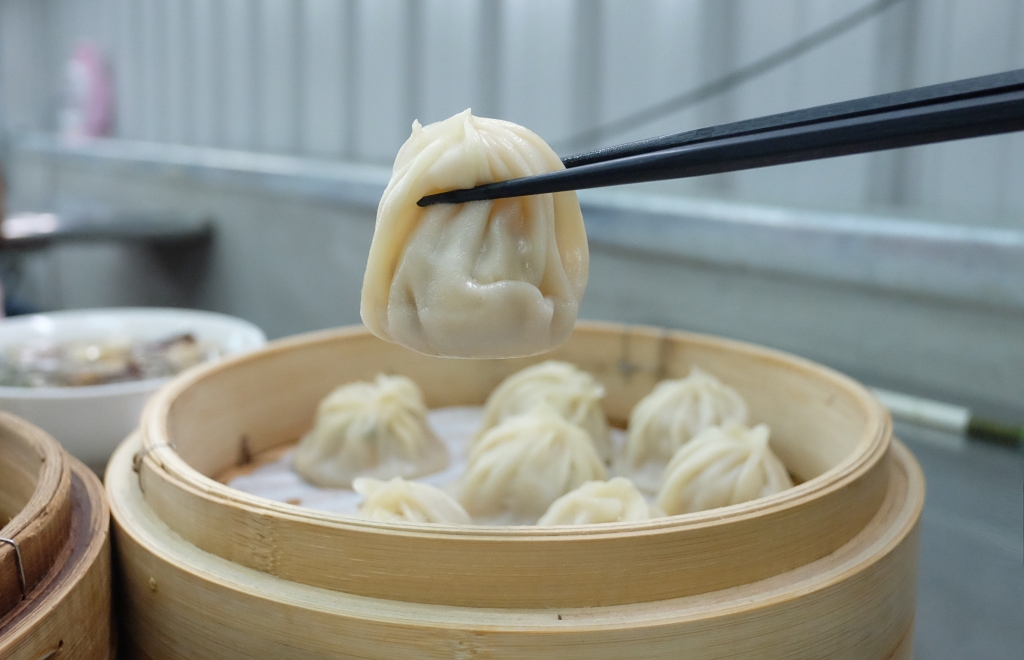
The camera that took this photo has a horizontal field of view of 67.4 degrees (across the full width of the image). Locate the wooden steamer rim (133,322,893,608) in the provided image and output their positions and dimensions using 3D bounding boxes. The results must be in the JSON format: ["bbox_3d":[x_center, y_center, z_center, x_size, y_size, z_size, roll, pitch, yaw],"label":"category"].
[{"bbox_3d":[0.001,0.023,0.243,0.216,0.015,0.216,0,11,0],"label":"wooden steamer rim"}]

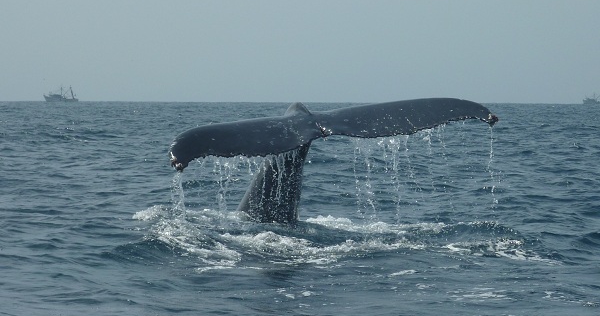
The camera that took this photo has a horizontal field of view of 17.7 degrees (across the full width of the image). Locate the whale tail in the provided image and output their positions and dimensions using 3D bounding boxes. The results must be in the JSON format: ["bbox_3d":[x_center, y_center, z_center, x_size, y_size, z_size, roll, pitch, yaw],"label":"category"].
[{"bbox_3d":[0.435,0.032,25.000,4.400,1.650,1.500,0,2,-14],"label":"whale tail"}]

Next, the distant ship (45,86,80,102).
[{"bbox_3d":[-161.149,-43.581,1300.000,23.500,10.800,6.500,0,2,-3],"label":"distant ship"}]

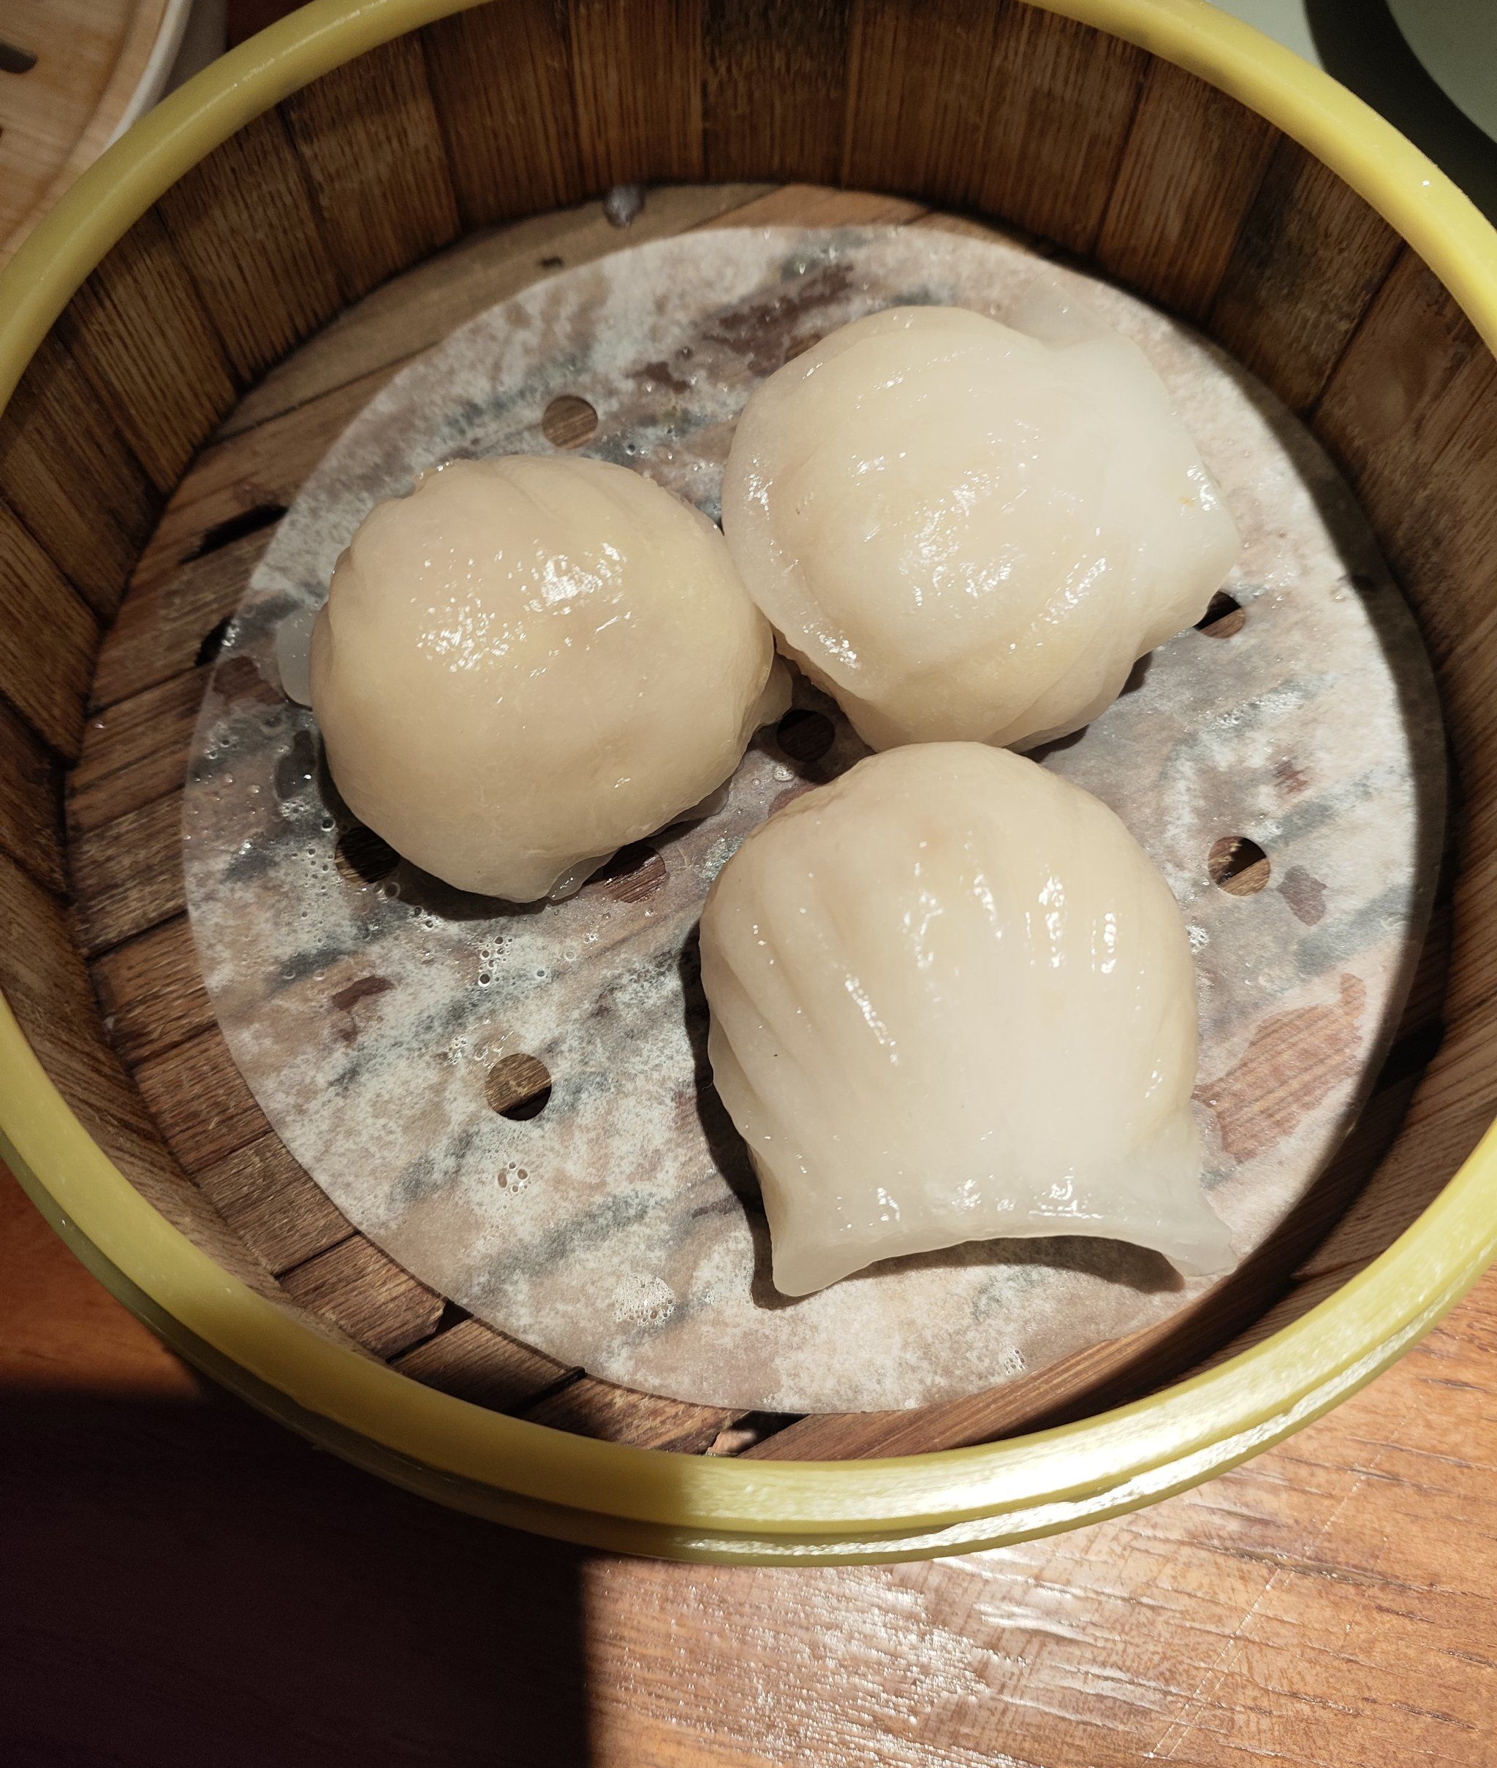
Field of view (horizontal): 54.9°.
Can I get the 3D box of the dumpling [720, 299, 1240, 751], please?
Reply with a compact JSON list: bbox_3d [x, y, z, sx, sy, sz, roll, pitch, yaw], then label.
[{"bbox_3d":[0.026,-0.043,0.162,0.059,0.030,0.057,-36,77,-12],"label":"dumpling"}]

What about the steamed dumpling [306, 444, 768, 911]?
[{"bbox_3d":[-0.022,-0.024,0.153,0.049,0.031,0.052,-7,73,-5],"label":"steamed dumpling"}]

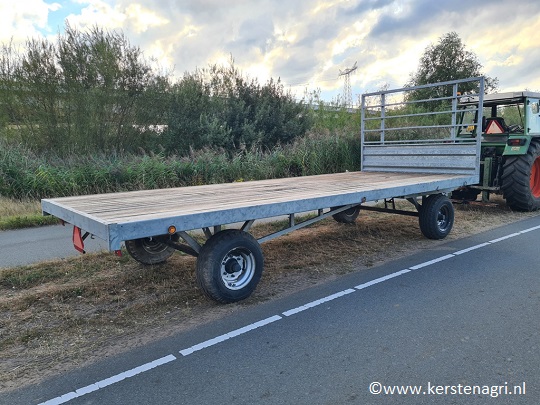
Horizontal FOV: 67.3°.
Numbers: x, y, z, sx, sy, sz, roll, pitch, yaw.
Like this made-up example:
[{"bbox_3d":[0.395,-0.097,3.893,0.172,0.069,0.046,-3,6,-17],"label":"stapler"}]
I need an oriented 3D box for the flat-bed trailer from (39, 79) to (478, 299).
[{"bbox_3d":[0.407,-0.552,5.906,6.220,2.630,2.480,-8,10,-39],"label":"flat-bed trailer"}]

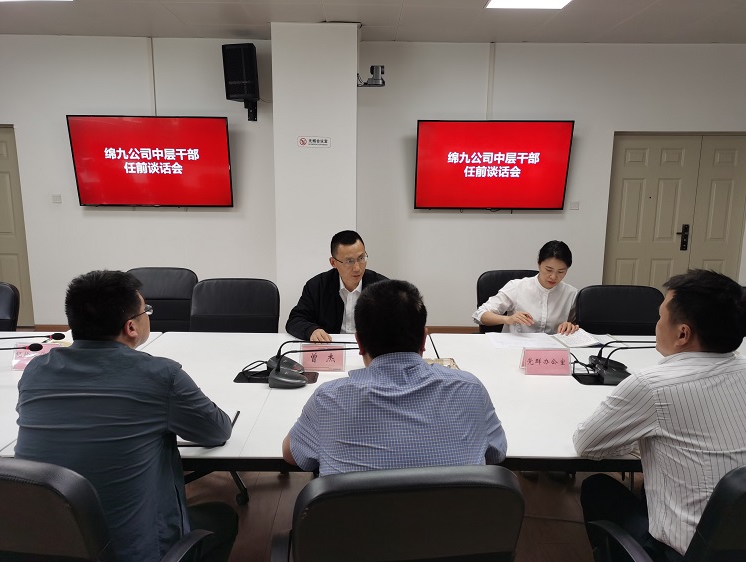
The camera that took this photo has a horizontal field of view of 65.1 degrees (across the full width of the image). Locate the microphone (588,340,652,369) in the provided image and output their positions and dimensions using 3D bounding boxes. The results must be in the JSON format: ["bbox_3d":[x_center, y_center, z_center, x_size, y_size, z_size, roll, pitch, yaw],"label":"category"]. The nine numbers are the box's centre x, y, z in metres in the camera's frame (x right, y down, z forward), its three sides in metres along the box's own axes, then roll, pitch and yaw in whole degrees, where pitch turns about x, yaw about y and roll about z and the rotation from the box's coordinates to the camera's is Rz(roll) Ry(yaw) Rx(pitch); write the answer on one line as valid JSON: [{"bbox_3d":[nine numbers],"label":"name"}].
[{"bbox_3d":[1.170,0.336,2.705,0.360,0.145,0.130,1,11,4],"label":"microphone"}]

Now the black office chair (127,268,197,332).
[{"bbox_3d":[-1.382,0.434,3.654,0.620,0.970,0.640,0,10,-2],"label":"black office chair"}]

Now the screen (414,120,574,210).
[{"bbox_3d":[1.138,-1.087,5.560,1.452,0.832,0.070,0,21,0],"label":"screen"}]

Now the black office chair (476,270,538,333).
[{"bbox_3d":[0.934,0.464,3.612,0.620,0.970,0.640,0,10,-1],"label":"black office chair"}]

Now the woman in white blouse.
[{"bbox_3d":[0.880,0.418,3.338,0.580,1.250,0.680,1,11,3],"label":"woman in white blouse"}]

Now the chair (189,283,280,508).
[{"bbox_3d":[-0.809,0.552,3.181,0.600,1.020,0.700,0,11,0],"label":"chair"}]

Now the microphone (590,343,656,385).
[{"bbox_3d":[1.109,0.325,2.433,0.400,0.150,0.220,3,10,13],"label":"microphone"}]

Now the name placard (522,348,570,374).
[{"bbox_3d":[0.734,0.337,2.480,0.192,0.104,0.095,0,10,-1],"label":"name placard"}]

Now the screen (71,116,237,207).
[{"bbox_3d":[-2.068,-1.108,5.485,1.452,0.832,0.070,0,19,-1],"label":"screen"}]

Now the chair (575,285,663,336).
[{"bbox_3d":[1.428,0.543,3.184,0.620,0.970,0.640,0,10,-1],"label":"chair"}]

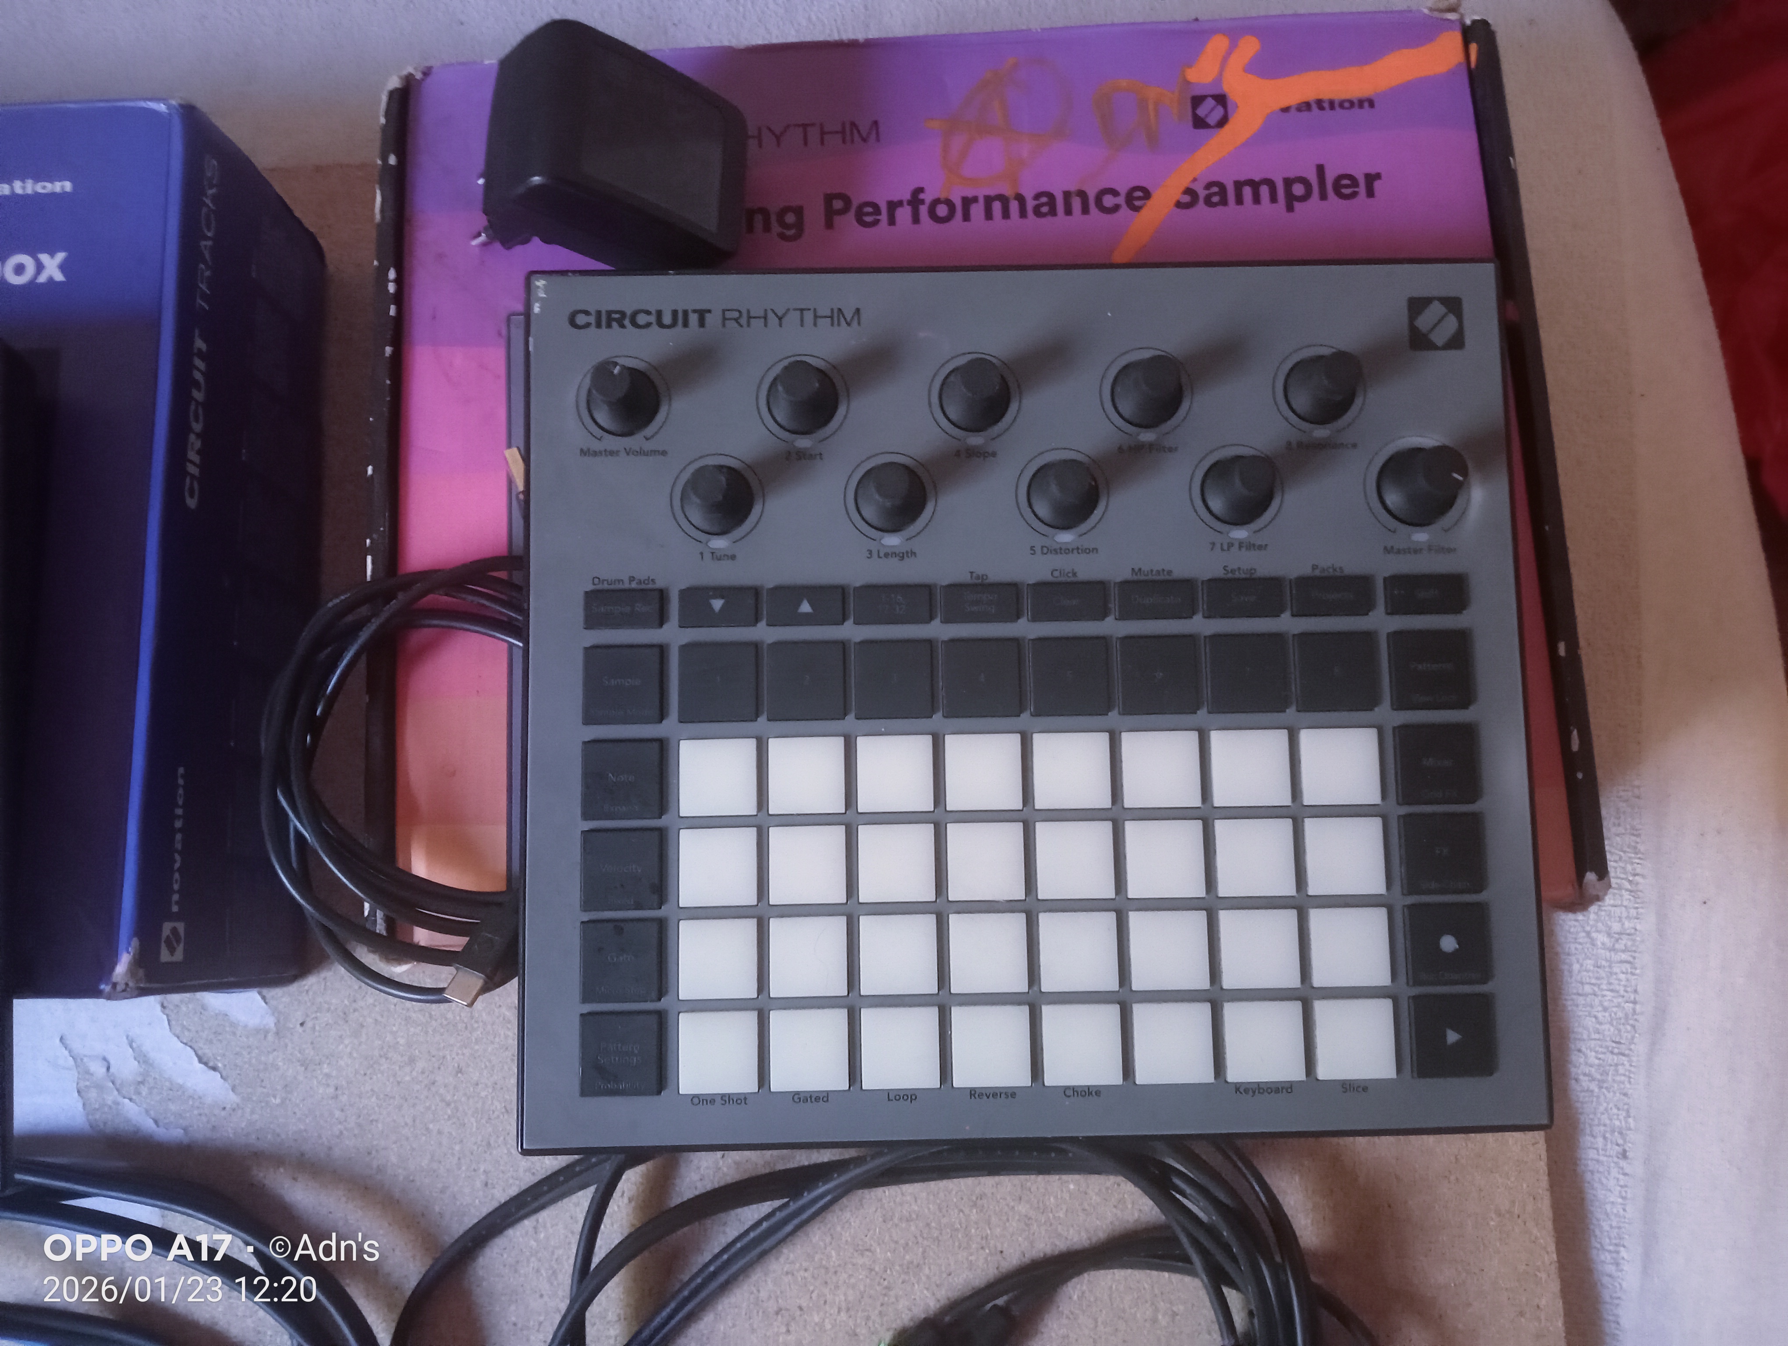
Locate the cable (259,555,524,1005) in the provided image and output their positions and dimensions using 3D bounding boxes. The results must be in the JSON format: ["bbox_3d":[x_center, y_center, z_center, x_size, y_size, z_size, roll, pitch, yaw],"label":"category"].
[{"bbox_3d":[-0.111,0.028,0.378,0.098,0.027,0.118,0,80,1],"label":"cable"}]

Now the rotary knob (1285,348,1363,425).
[{"bbox_3d":[0.104,-0.070,0.345,0.017,0.016,0.017,-1,84,-1],"label":"rotary knob"}]

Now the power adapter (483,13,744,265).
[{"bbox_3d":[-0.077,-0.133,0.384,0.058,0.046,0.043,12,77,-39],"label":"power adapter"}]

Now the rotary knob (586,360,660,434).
[{"bbox_3d":[-0.065,-0.066,0.342,0.017,0.016,0.017,0,84,-1],"label":"rotary knob"}]

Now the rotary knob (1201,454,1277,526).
[{"bbox_3d":[0.084,-0.045,0.342,0.017,0.016,0.017,-1,84,-1],"label":"rotary knob"}]

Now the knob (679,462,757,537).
[{"bbox_3d":[-0.042,-0.042,0.340,0.017,0.016,0.017,-1,84,-1],"label":"knob"}]

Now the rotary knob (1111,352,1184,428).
[{"bbox_3d":[0.062,-0.069,0.344,0.017,0.016,0.017,-1,84,-1],"label":"rotary knob"}]

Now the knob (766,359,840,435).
[{"bbox_3d":[-0.022,-0.067,0.343,0.017,0.016,0.017,-1,84,-1],"label":"knob"}]

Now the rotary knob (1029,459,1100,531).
[{"bbox_3d":[0.041,-0.044,0.341,0.017,0.016,0.017,-1,84,-1],"label":"rotary knob"}]

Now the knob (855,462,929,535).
[{"bbox_3d":[0.000,-0.043,0.341,0.017,0.016,0.017,-1,84,-1],"label":"knob"}]

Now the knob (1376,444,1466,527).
[{"bbox_3d":[0.127,-0.045,0.343,0.020,0.017,0.020,0,84,-1],"label":"knob"}]

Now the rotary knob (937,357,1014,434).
[{"bbox_3d":[0.020,-0.068,0.343,0.017,0.016,0.017,-1,84,-1],"label":"rotary knob"}]

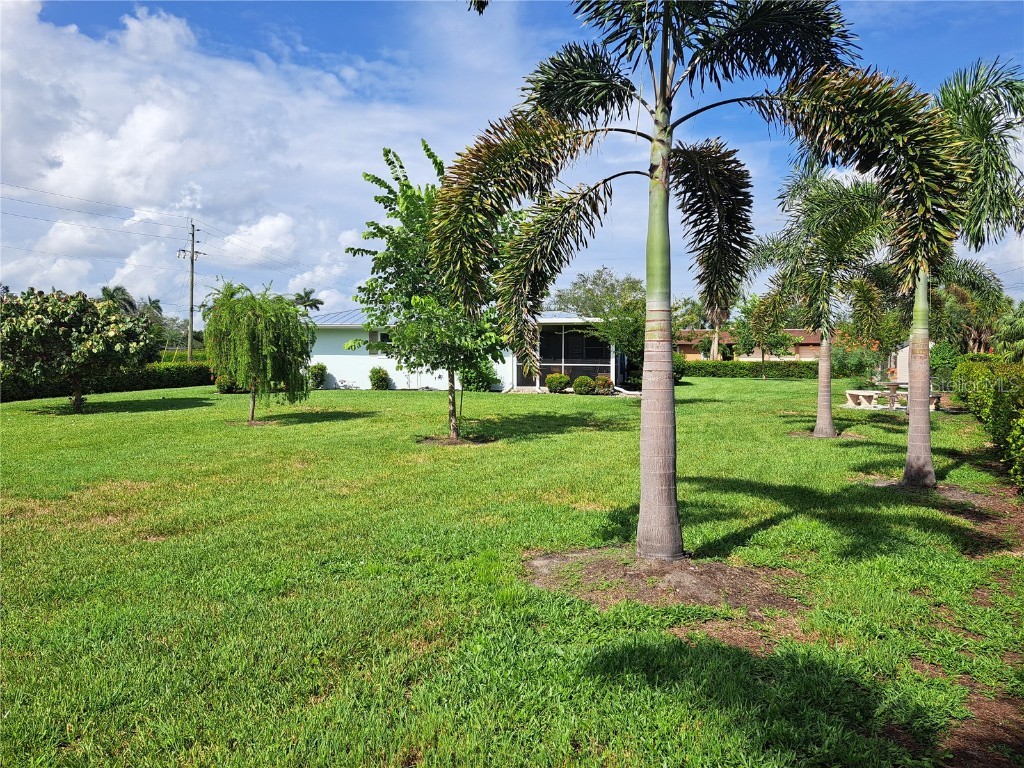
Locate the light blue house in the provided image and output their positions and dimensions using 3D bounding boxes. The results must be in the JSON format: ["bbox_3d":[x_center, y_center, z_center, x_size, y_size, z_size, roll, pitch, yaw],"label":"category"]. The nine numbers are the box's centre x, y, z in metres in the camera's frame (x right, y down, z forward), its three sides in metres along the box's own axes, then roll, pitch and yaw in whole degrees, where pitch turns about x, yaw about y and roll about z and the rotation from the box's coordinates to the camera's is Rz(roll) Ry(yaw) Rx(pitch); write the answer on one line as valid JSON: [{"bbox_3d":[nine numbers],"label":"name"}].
[{"bbox_3d":[-2.350,-1.572,30.660,13.700,3.450,9.000,0,3,0],"label":"light blue house"}]

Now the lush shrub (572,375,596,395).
[{"bbox_3d":[2.678,-0.011,26.229,0.840,0.750,0.820,0,3,0],"label":"lush shrub"}]

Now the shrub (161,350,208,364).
[{"bbox_3d":[-25.820,-1.840,55.975,4.800,1.600,1.500,0,3,0],"label":"shrub"}]

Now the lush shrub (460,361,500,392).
[{"bbox_3d":[-1.234,-0.321,27.816,1.500,1.220,1.300,0,3,0],"label":"lush shrub"}]

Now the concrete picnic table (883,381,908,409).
[{"bbox_3d":[10.551,0.300,19.636,1.000,0.750,1.000,0,3,0],"label":"concrete picnic table"}]

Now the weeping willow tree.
[{"bbox_3d":[-5.636,-0.695,15.785,2.500,3.100,2.450,0,3,0],"label":"weeping willow tree"}]

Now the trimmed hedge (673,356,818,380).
[{"bbox_3d":[14.043,-0.871,41.805,9.000,1.000,1.200,0,3,0],"label":"trimmed hedge"}]

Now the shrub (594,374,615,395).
[{"bbox_3d":[3.404,-0.001,26.129,0.780,0.740,0.760,0,3,0],"label":"shrub"}]

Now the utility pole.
[{"bbox_3d":[-22.986,-6.249,50.762,1.900,10.900,0.800,0,3,0],"label":"utility pole"}]

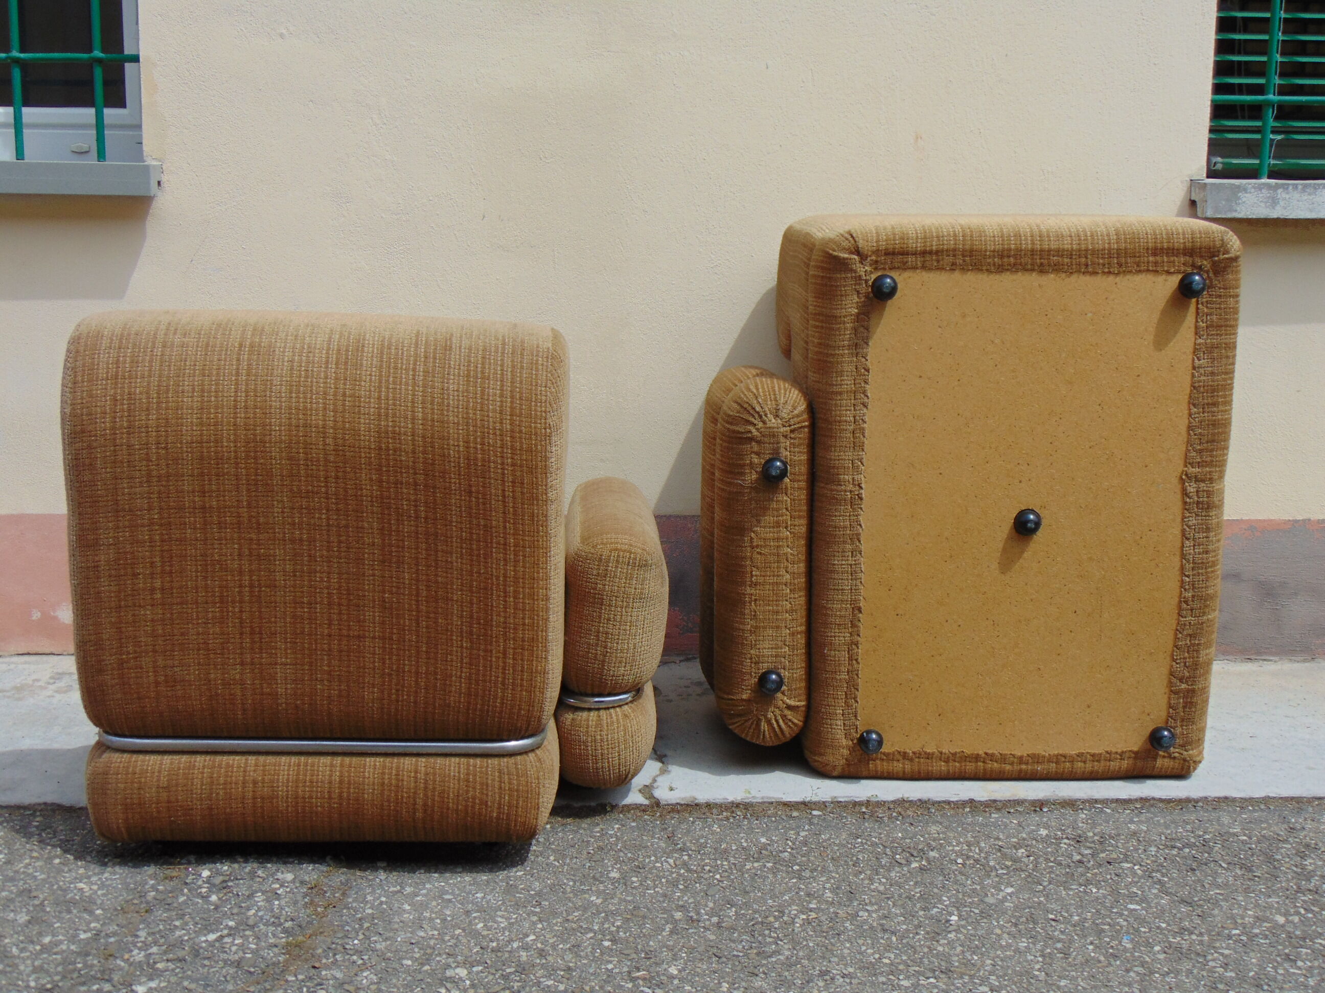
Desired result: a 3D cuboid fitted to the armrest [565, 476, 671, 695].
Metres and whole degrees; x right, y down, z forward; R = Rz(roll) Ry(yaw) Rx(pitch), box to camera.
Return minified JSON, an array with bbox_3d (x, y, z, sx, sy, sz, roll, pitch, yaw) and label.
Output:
[{"bbox_3d":[-0.079,0.127,2.480,0.155,0.250,0.610,0,8,-2],"label":"armrest"}]

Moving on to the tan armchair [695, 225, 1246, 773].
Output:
[{"bbox_3d":[0.475,-0.031,2.638,0.810,0.900,0.750,0,10,0],"label":"tan armchair"}]

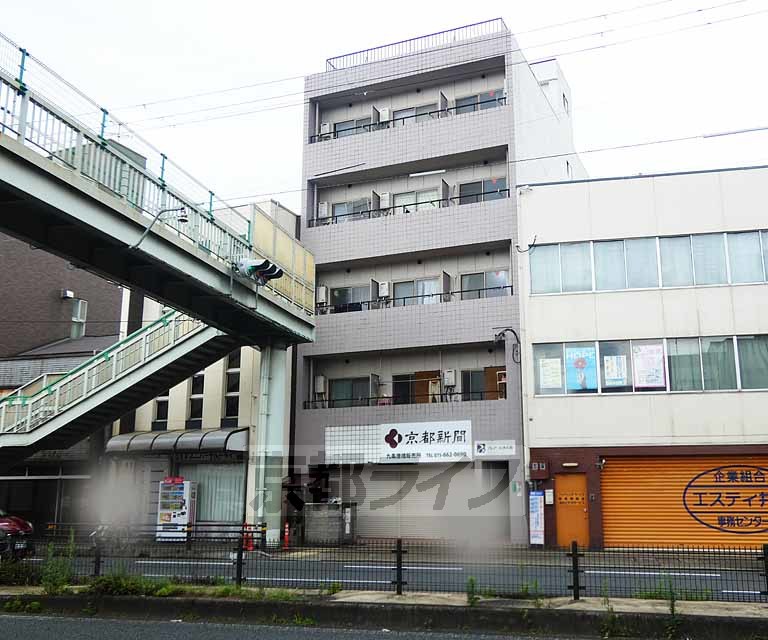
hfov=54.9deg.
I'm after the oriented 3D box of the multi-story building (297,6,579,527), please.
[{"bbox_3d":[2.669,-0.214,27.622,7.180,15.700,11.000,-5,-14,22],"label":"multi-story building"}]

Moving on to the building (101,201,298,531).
[{"bbox_3d":[-5.238,2.433,28.707,6.350,11.150,8.100,-5,-14,22],"label":"building"}]

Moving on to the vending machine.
[{"bbox_3d":[-6.570,6.040,23.510,1.030,1.890,0.600,-2,-13,10],"label":"vending machine"}]

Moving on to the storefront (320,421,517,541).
[{"bbox_3d":[0.951,4.647,21.347,5.980,3.380,0.800,-5,-14,22],"label":"storefront"}]

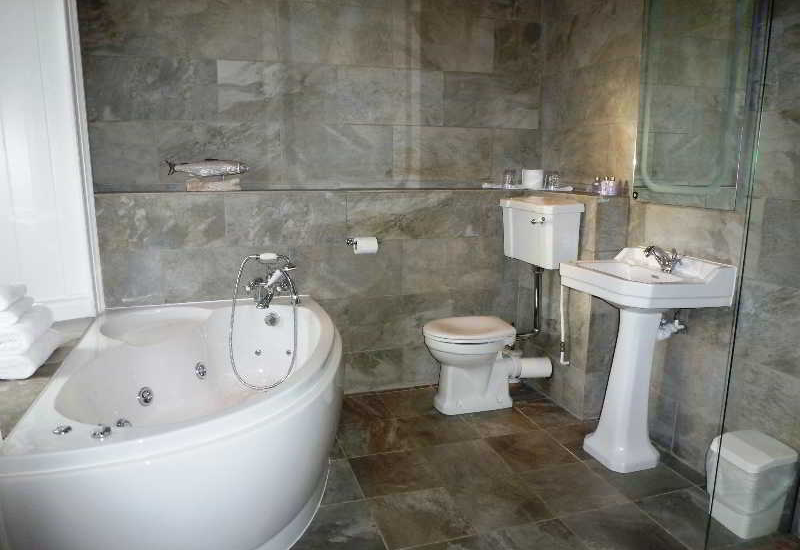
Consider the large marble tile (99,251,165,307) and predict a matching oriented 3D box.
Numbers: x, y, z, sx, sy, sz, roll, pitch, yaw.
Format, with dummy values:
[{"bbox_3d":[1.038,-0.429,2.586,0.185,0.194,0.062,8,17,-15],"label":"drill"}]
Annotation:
[{"bbox_3d":[-1.262,0.033,2.618,0.255,0.302,0.012,-3,10,-16],"label":"large marble tile"}]

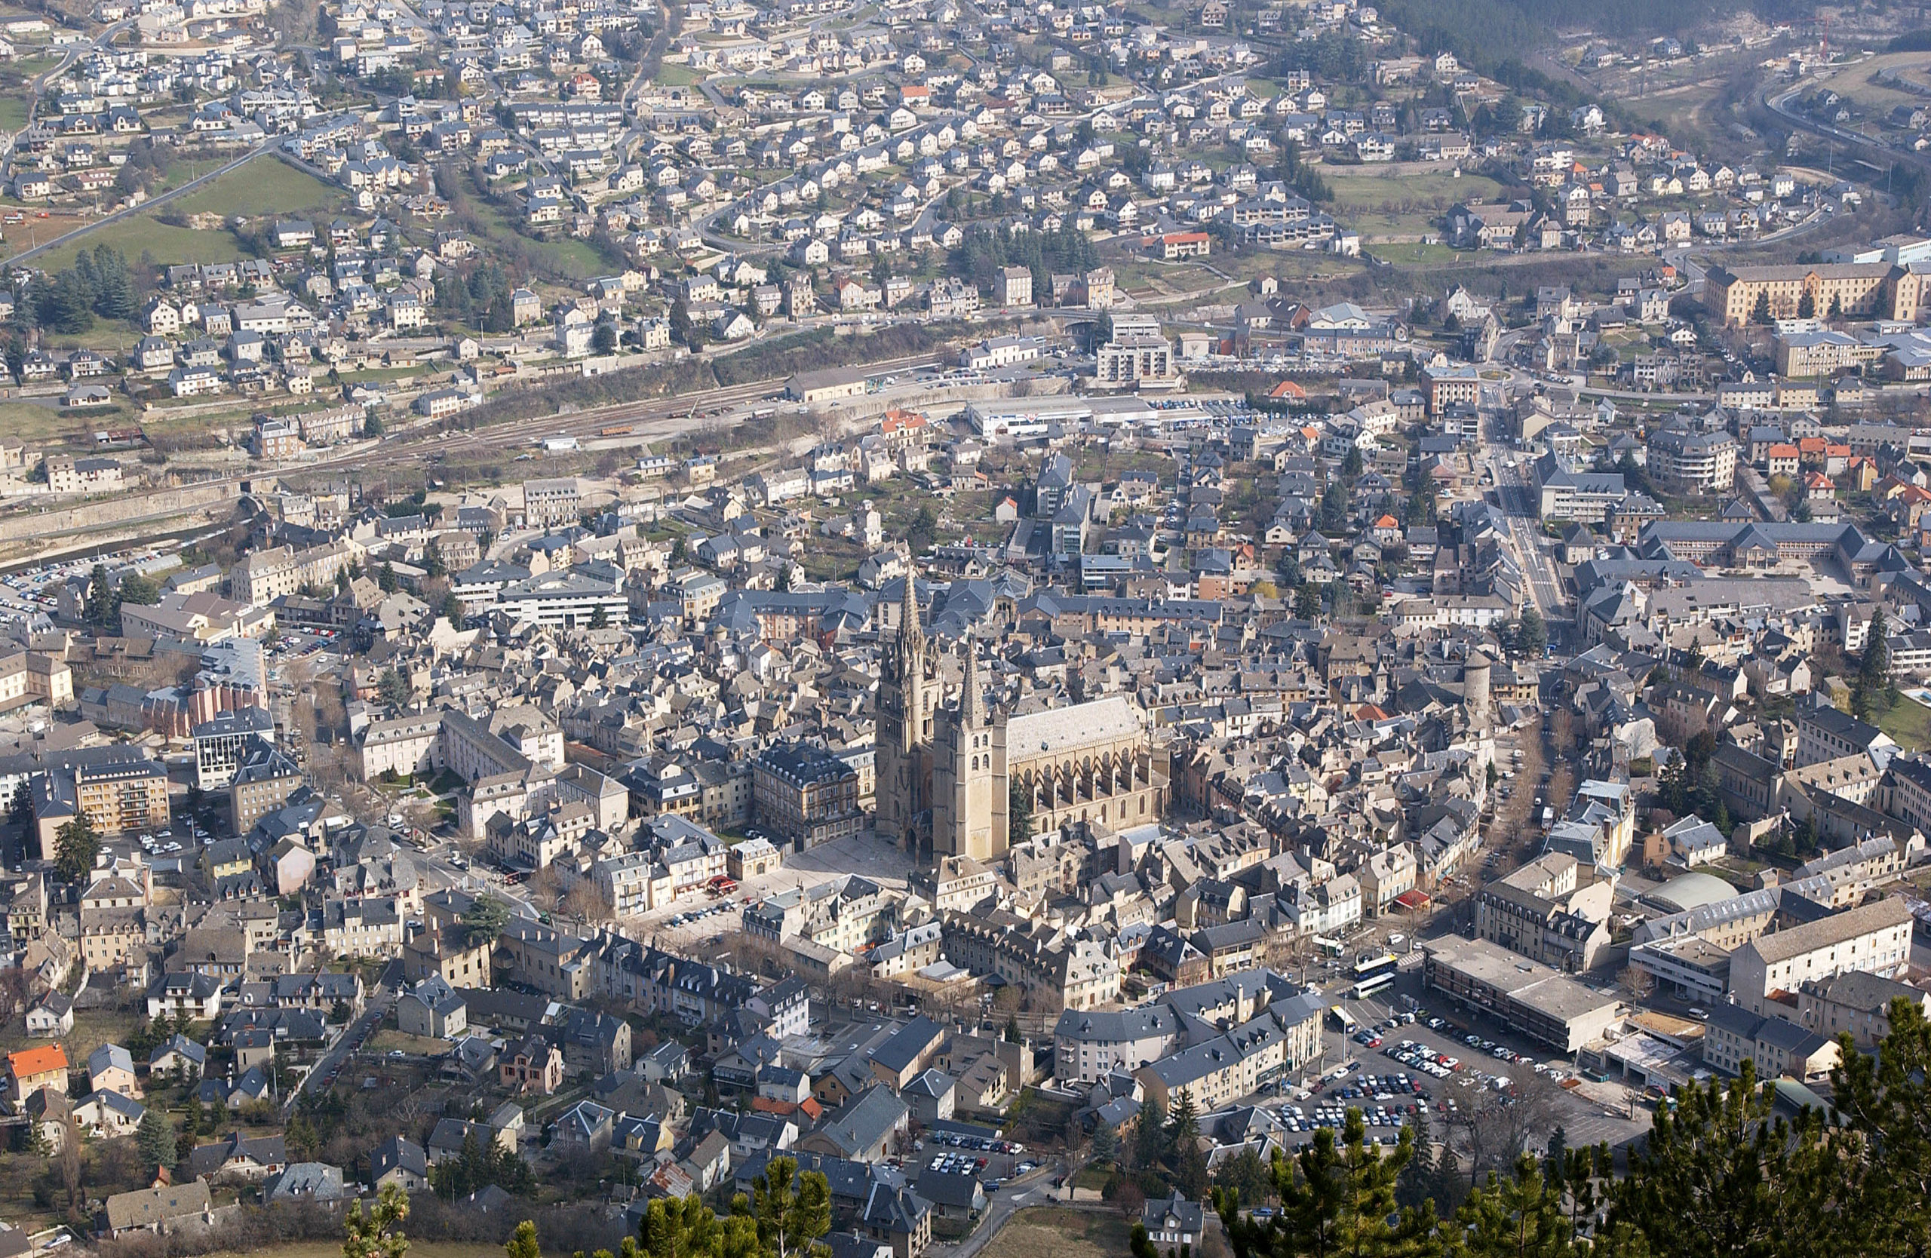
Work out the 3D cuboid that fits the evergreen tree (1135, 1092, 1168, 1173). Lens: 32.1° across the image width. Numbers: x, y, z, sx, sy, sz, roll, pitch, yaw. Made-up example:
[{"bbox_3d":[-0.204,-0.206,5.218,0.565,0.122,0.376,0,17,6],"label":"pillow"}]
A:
[{"bbox_3d":[41.660,112.260,747.300,7.600,19.110,7.600,0,19,0],"label":"evergreen tree"}]

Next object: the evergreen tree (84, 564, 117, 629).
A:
[{"bbox_3d":[-289.320,-11.640,1122.670,9.000,21.880,9.000,0,19,0],"label":"evergreen tree"}]

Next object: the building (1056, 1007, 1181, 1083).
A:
[{"bbox_3d":[36.680,98.170,804.520,31.000,16.500,13.500,-2,19,-5],"label":"building"}]

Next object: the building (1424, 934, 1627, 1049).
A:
[{"bbox_3d":[130.520,86.770,798.740,17.670,10.500,51.230,-13,23,-34],"label":"building"}]

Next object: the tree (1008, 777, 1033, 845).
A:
[{"bbox_3d":[14.890,49.040,904.420,7.000,20.100,7.000,0,19,0],"label":"tree"}]

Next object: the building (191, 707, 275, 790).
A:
[{"bbox_3d":[-209.770,33.910,963.950,23.000,16.800,14.000,-5,19,-15],"label":"building"}]

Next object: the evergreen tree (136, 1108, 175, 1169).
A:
[{"bbox_3d":[-169.530,106.100,700.720,8.000,13.870,8.000,0,19,0],"label":"evergreen tree"}]

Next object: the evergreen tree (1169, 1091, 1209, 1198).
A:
[{"bbox_3d":[46.600,106.760,698.950,8.300,23.750,8.300,0,19,0],"label":"evergreen tree"}]

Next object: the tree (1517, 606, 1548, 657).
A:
[{"bbox_3d":[184.000,0.270,1087.200,8.800,17.580,8.800,0,19,0],"label":"tree"}]

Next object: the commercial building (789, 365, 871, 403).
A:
[{"bbox_3d":[-58.520,-103.990,1415.400,30.500,10.200,15.500,-11,22,-30],"label":"commercial building"}]

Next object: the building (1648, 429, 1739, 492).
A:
[{"bbox_3d":[266.500,-60.580,1227.810,33.500,17.600,26.000,1,19,2],"label":"building"}]

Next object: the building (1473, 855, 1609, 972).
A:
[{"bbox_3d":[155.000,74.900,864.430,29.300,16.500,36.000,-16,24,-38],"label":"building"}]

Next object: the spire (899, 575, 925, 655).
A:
[{"bbox_3d":[-14.400,-4.780,894.920,7.000,24.160,7.000,0,19,0],"label":"spire"}]

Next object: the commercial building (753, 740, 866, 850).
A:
[{"bbox_3d":[-44.200,45.080,949.490,19.300,22.500,27.000,-15,24,-37],"label":"commercial building"}]

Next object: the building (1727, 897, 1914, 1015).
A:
[{"bbox_3d":[207.510,78.330,813.480,49.500,17.600,12.300,-11,22,-30],"label":"building"}]

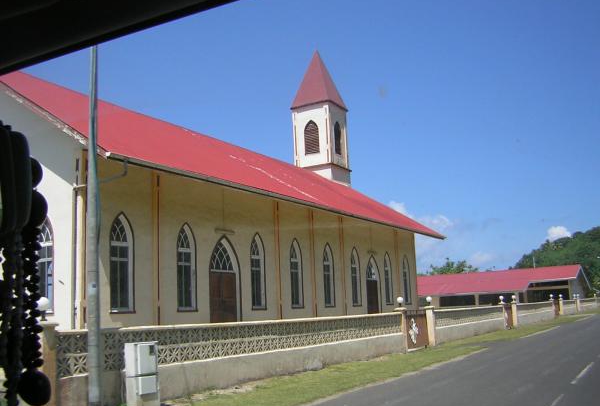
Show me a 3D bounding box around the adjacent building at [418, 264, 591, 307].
[{"bbox_3d":[23.577,10.813,75.815,20.000,5.084,14.960,-8,-11,30],"label":"adjacent building"}]

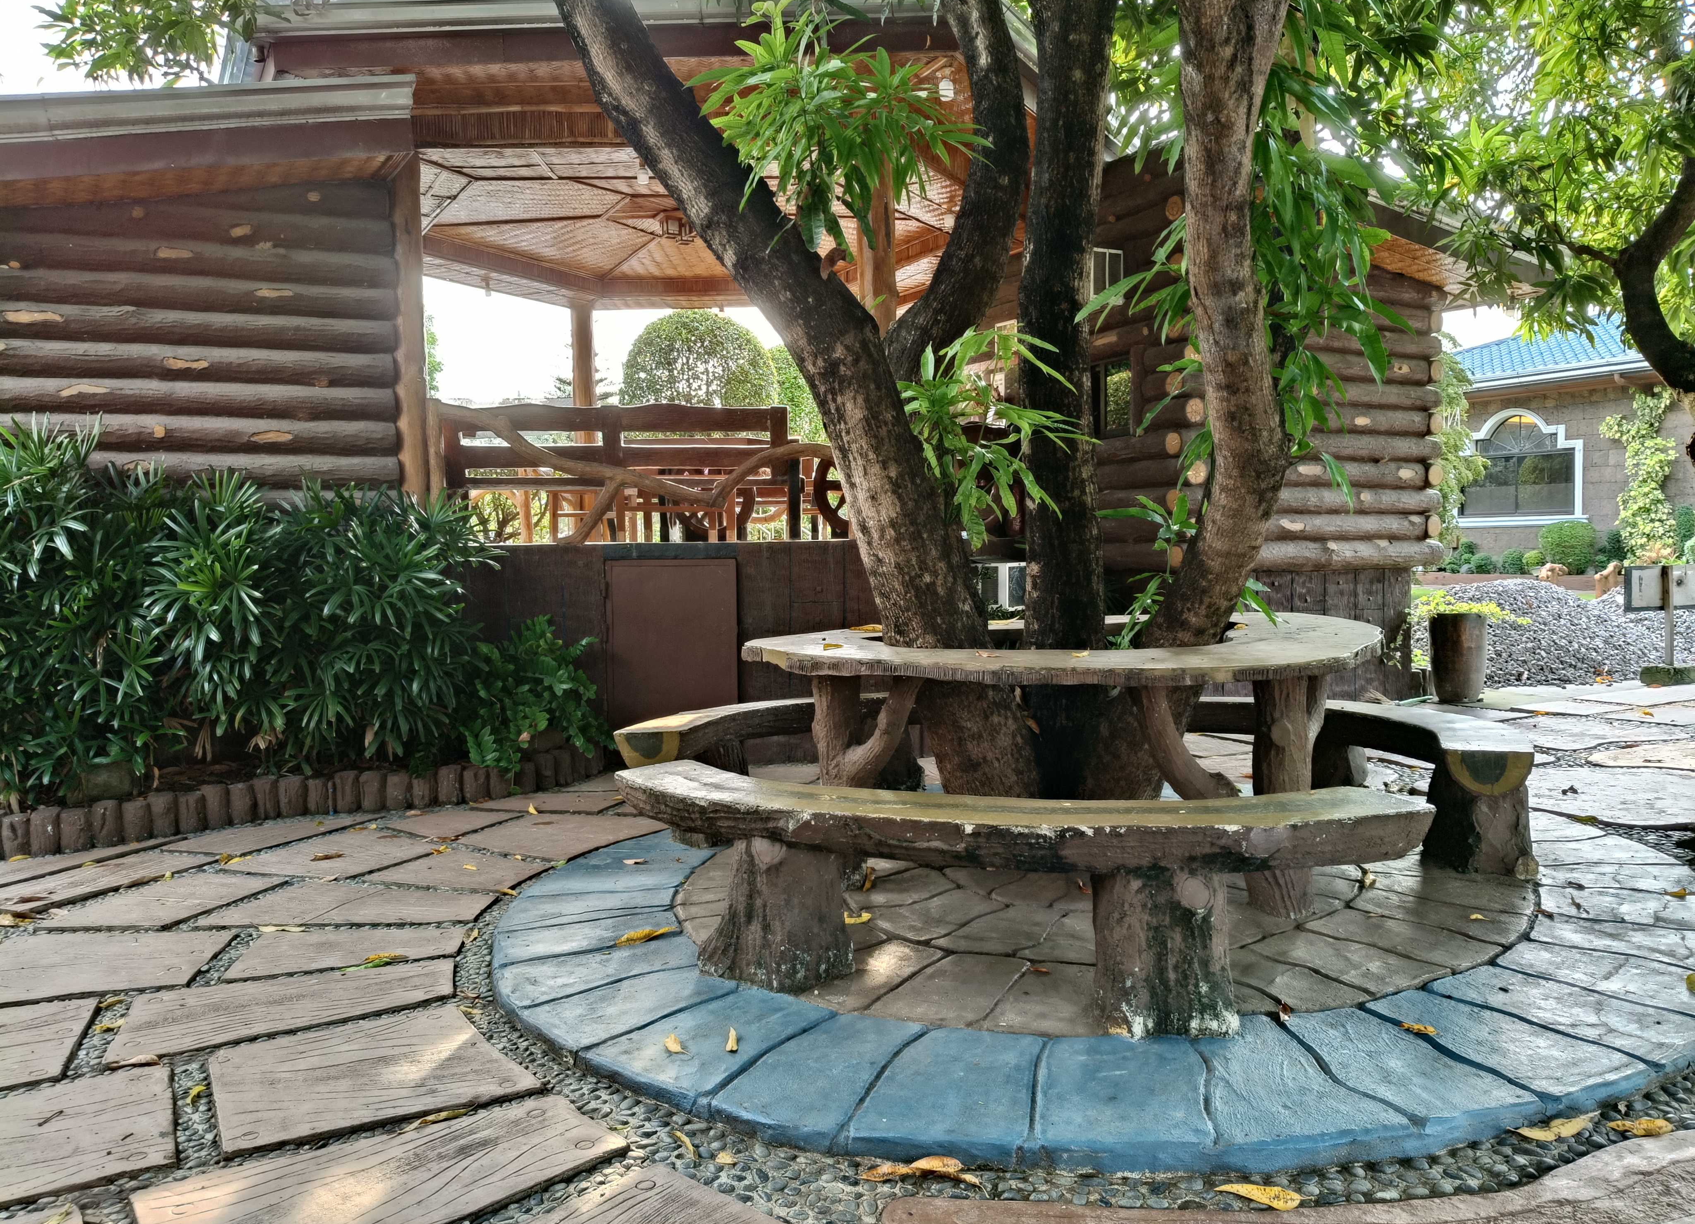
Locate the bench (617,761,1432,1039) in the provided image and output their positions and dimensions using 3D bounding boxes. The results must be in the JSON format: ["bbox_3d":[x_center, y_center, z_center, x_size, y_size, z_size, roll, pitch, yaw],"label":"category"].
[{"bbox_3d":[0.325,0.661,3.090,2.000,0.440,0.670,0,3,17],"label":"bench"}]

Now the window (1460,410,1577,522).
[{"bbox_3d":[11.848,-2.551,22.400,0.220,1.980,2.200,-3,3,-35],"label":"window"}]

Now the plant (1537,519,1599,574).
[{"bbox_3d":[11.872,-1.070,21.000,1.000,0.920,1.000,-3,3,-35],"label":"plant"}]

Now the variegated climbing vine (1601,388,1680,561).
[{"bbox_3d":[12.876,-2.185,20.700,0.500,2.900,1.200,-3,3,-35],"label":"variegated climbing vine"}]

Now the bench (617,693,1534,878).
[{"bbox_3d":[0.800,0.591,4.694,2.900,0.420,1.430,0,3,15],"label":"bench"}]

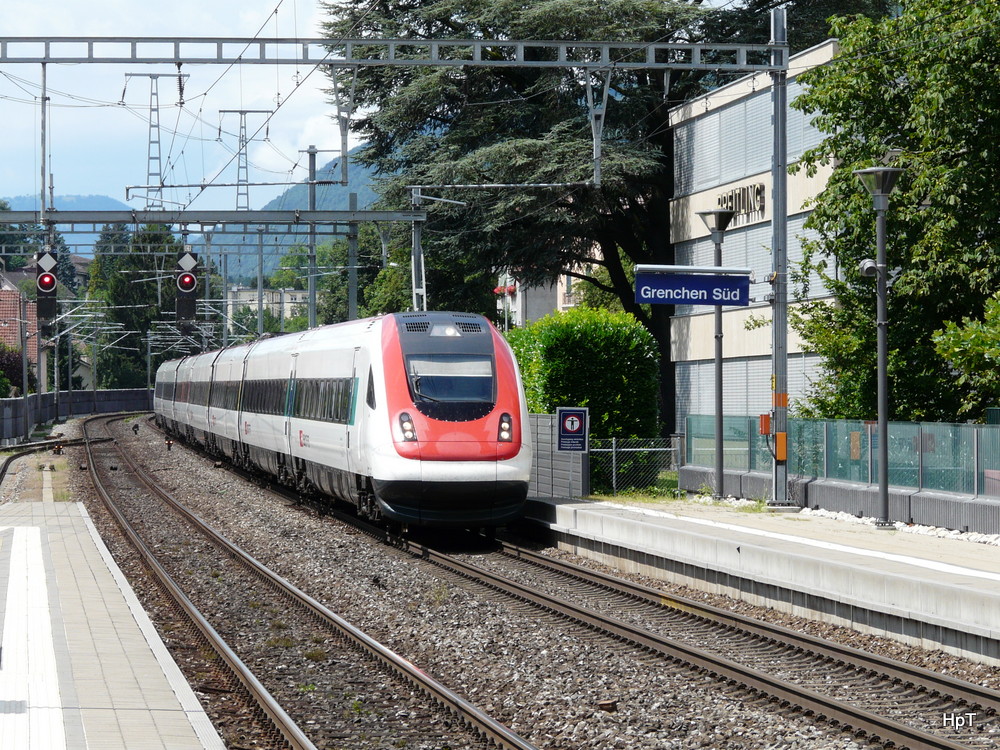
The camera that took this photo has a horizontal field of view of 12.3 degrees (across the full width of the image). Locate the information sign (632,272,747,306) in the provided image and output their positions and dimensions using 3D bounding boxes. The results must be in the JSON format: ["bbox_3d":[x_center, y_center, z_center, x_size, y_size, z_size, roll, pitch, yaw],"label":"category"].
[{"bbox_3d":[3.166,-1.423,76.500,1.870,0.520,0.120,0,0,-4],"label":"information sign"}]

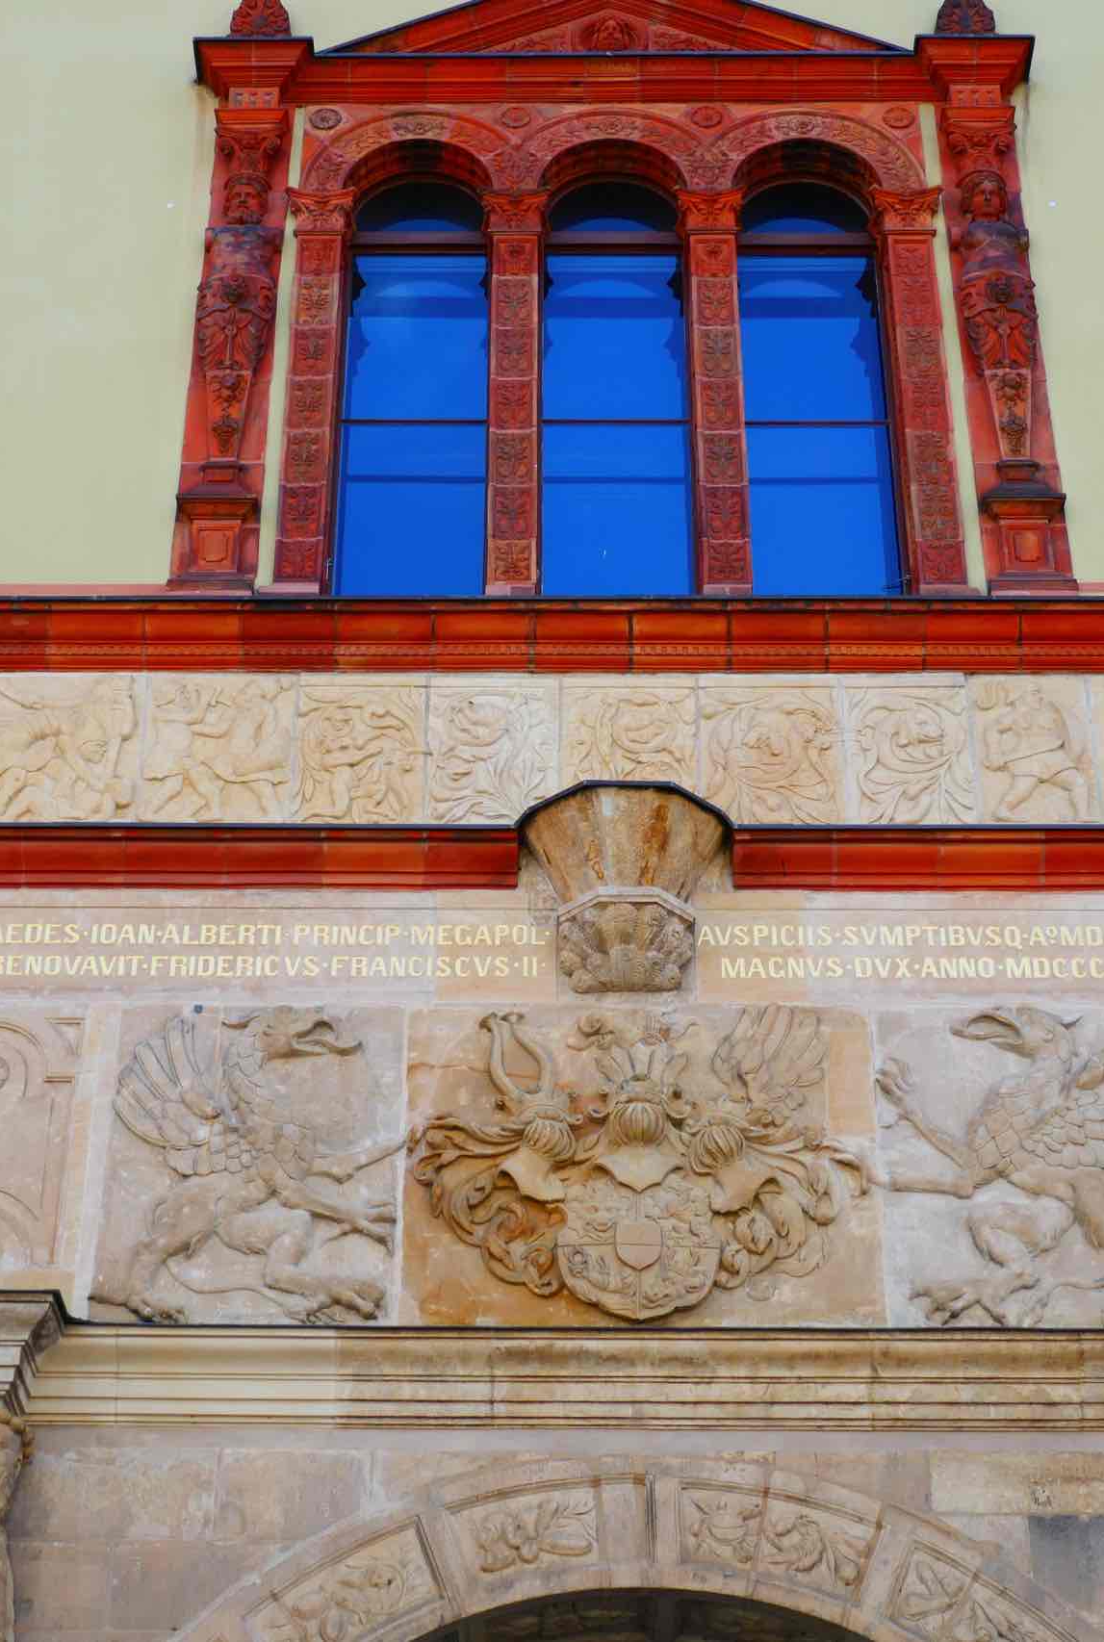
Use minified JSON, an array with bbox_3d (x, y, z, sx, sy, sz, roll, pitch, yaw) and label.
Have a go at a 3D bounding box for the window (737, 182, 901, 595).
[{"bbox_3d":[1.211,-2.041,12.268,0.690,2.590,0.200,0,-33,0],"label":"window"}]

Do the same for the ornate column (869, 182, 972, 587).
[{"bbox_3d":[1.671,-1.922,11.987,0.310,2.410,0.260,0,-33,0],"label":"ornate column"}]

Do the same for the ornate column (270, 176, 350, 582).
[{"bbox_3d":[-1.084,-1.921,12.006,0.310,2.410,0.260,0,-33,0],"label":"ornate column"}]

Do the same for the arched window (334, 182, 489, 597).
[{"bbox_3d":[-0.619,-2.040,12.281,0.690,2.590,0.200,0,-33,0],"label":"arched window"}]

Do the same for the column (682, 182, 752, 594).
[{"bbox_3d":[0.744,-1.921,11.994,0.310,2.410,0.260,0,-33,0],"label":"column"}]

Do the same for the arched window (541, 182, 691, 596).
[{"bbox_3d":[0.291,-2.041,12.274,0.690,2.590,0.200,0,-33,0],"label":"arched window"}]

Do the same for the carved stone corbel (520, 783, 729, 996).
[{"bbox_3d":[0.304,0.291,10.240,0.860,0.770,0.460,0,-33,0],"label":"carved stone corbel"}]

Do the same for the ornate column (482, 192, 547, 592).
[{"bbox_3d":[-0.164,-1.921,12.000,0.310,2.410,0.260,0,-33,0],"label":"ornate column"}]

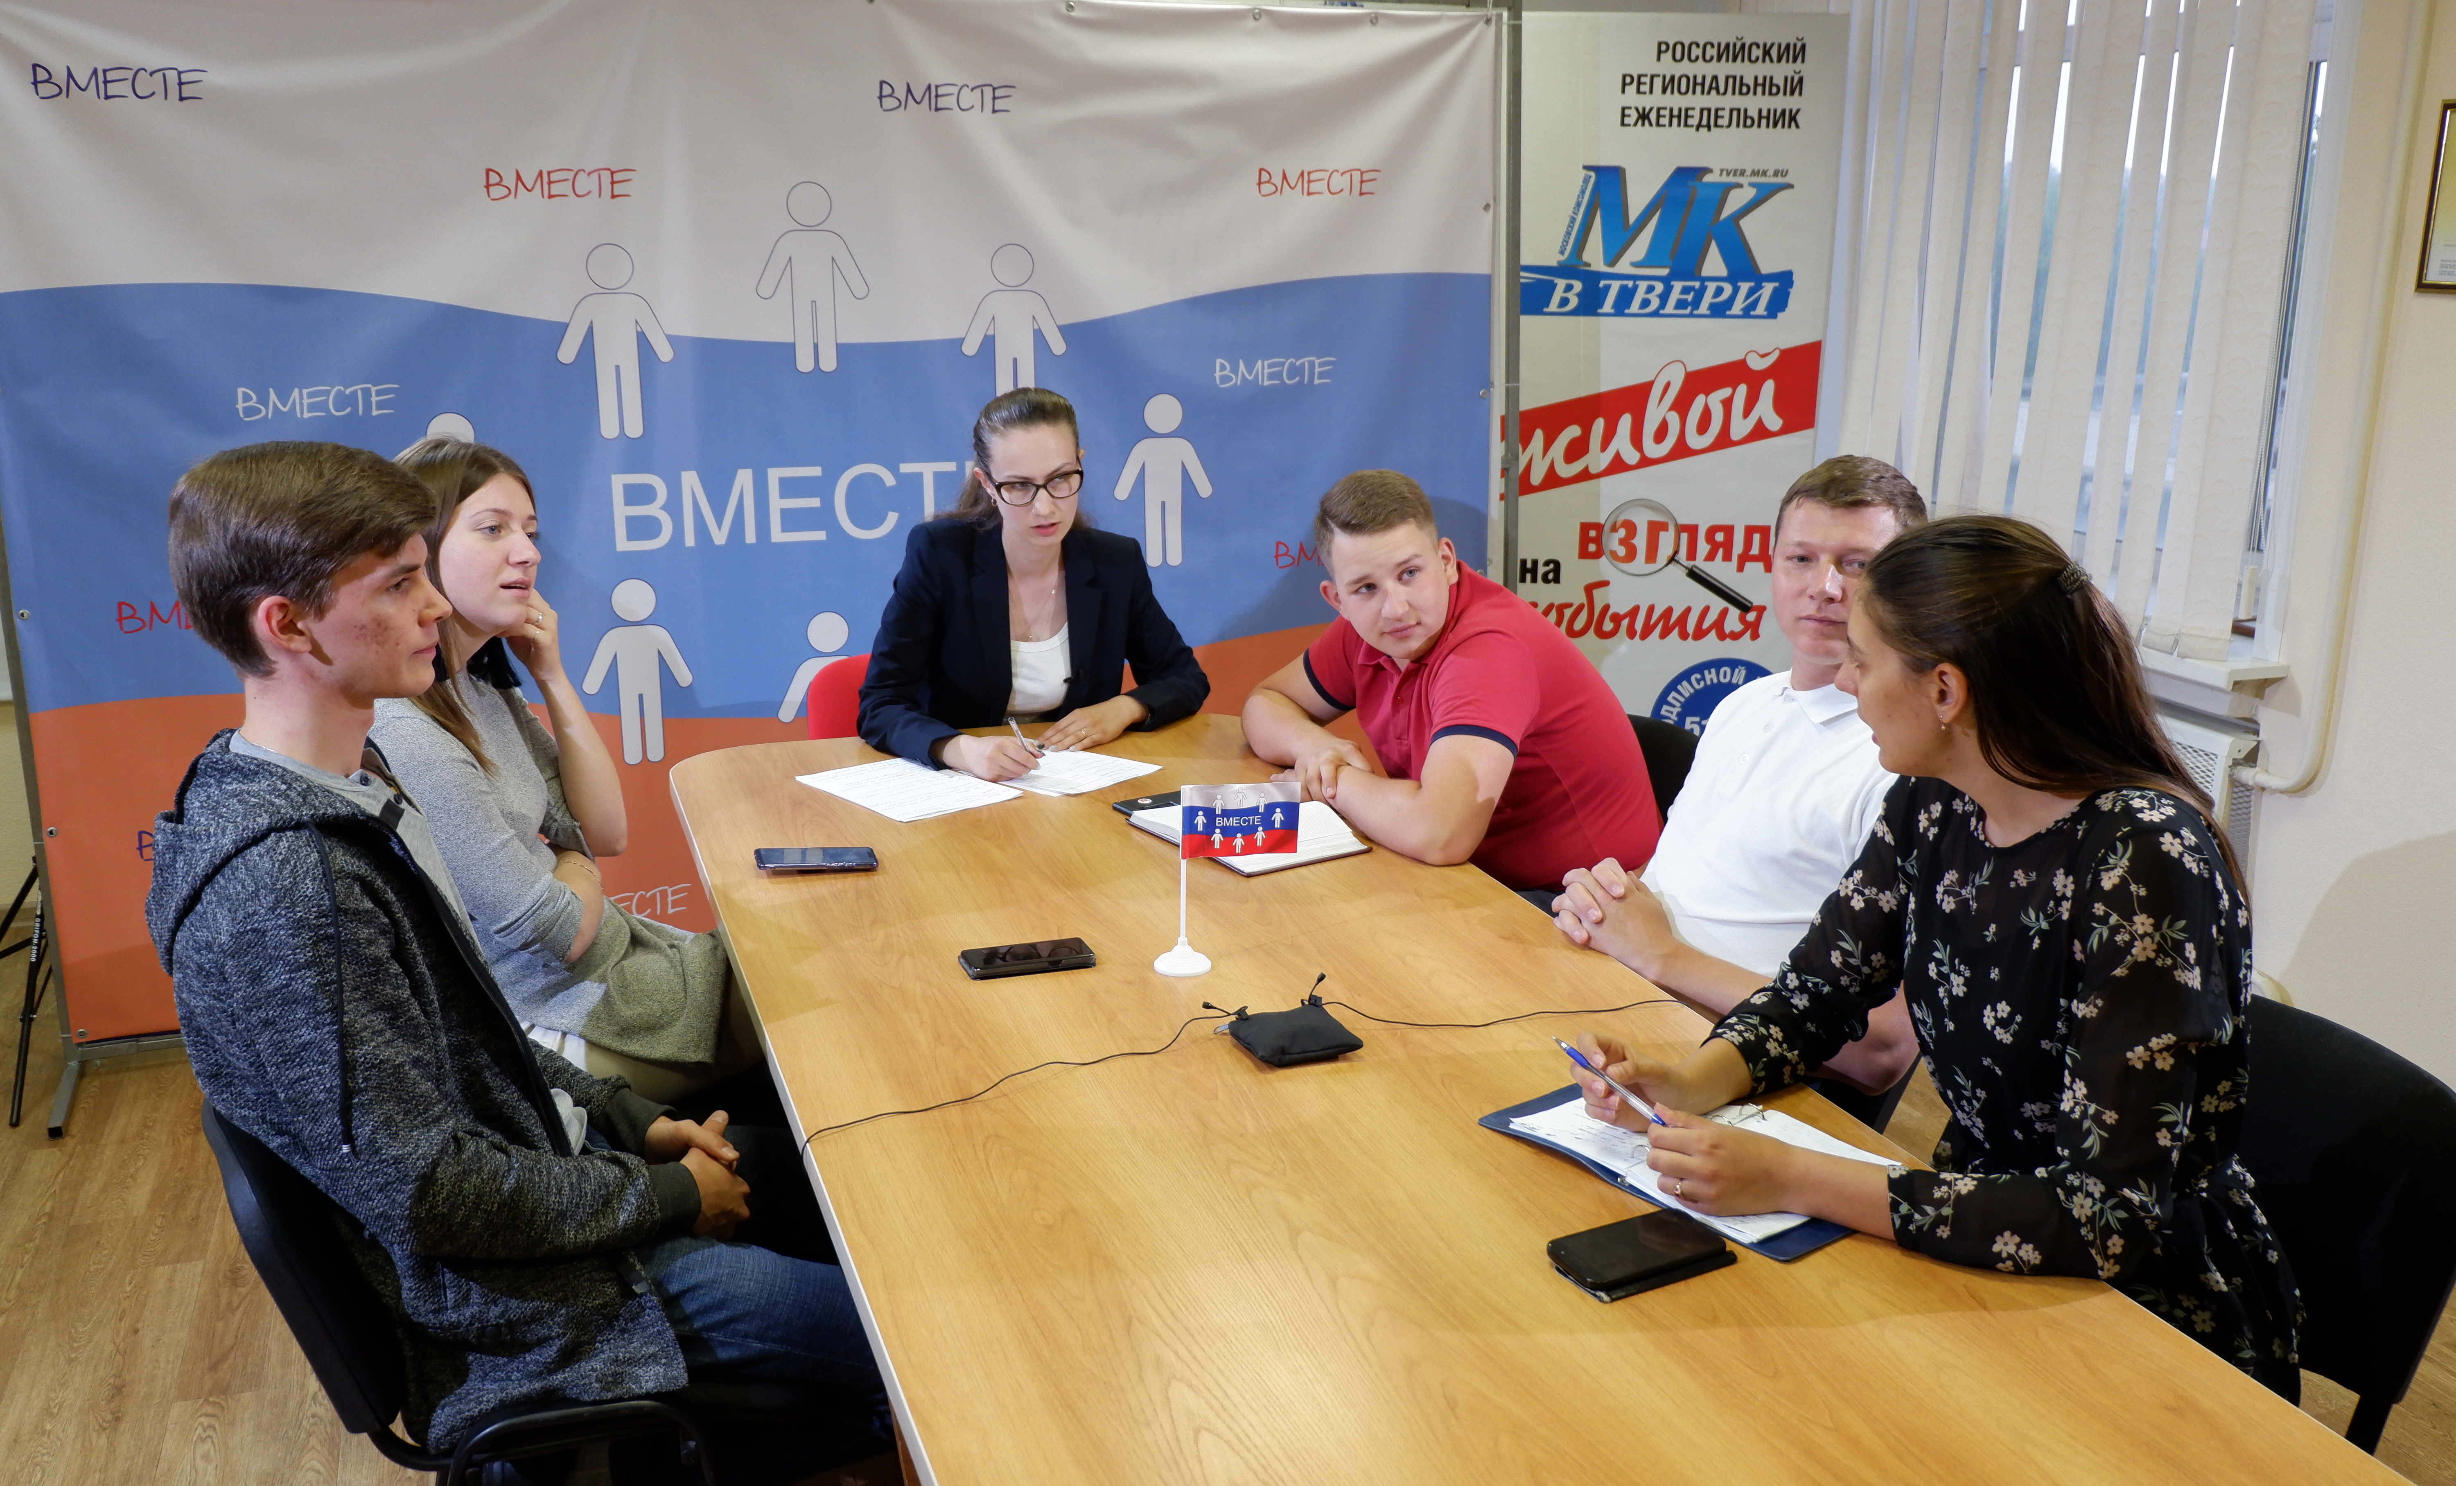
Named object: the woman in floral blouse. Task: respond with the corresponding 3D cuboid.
[{"bbox_3d":[0.662,0.469,1.956,0.720,1.290,0.550,-9,17,-31],"label":"woman in floral blouse"}]

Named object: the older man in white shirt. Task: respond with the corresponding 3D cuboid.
[{"bbox_3d":[0.578,0.325,2.437,0.800,1.320,0.550,-8,17,-27],"label":"older man in white shirt"}]

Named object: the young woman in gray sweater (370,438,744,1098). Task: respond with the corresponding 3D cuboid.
[{"bbox_3d":[-0.899,0.293,2.625,0.780,1.280,0.500,0,15,0],"label":"young woman in gray sweater"}]

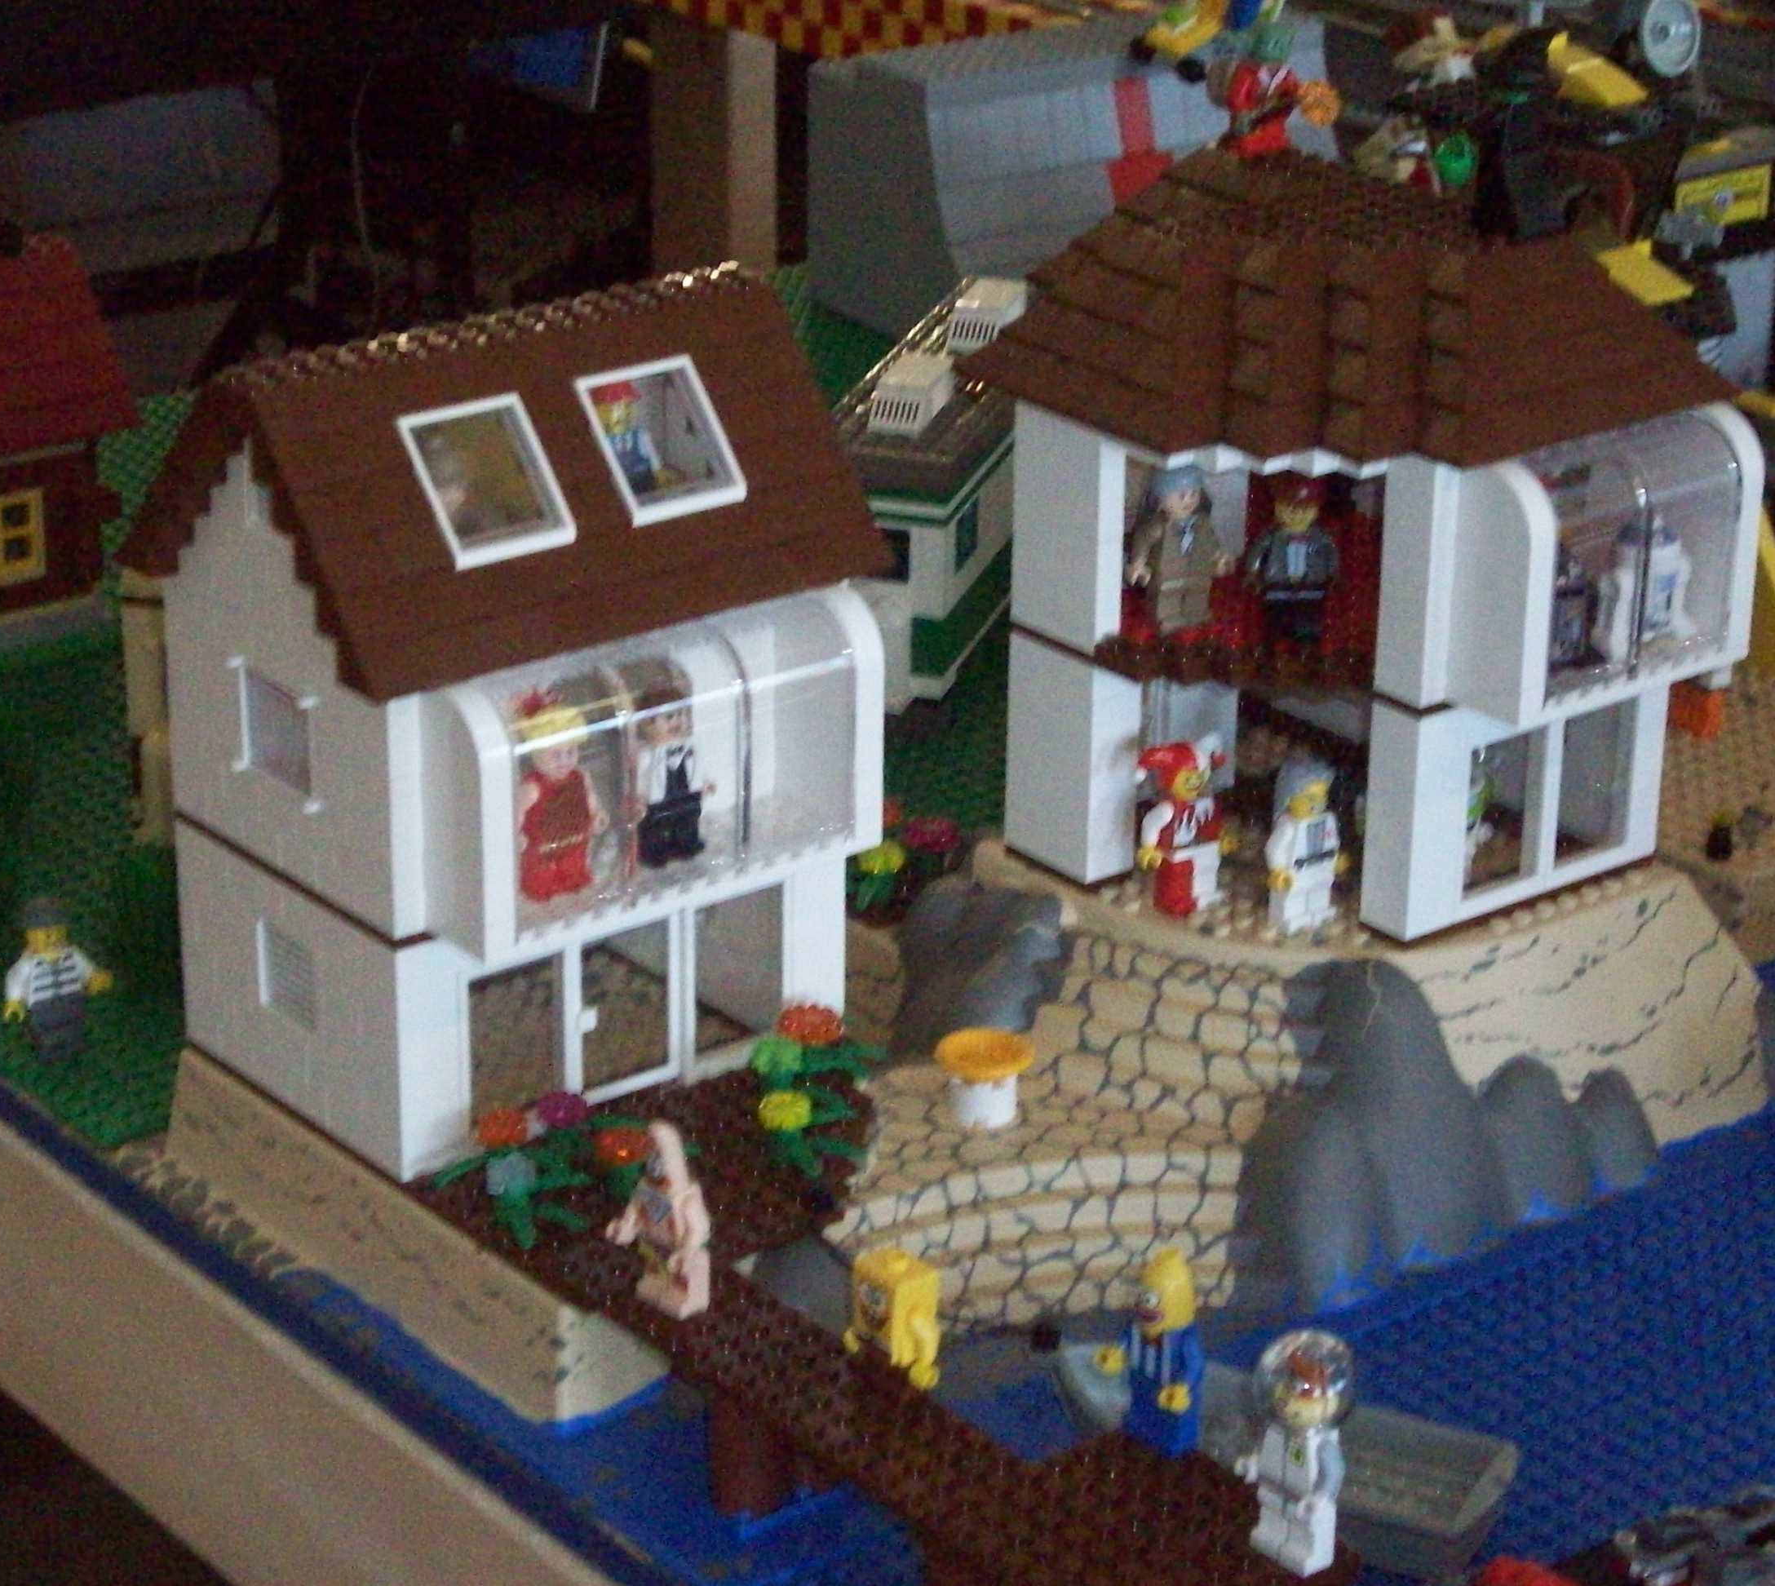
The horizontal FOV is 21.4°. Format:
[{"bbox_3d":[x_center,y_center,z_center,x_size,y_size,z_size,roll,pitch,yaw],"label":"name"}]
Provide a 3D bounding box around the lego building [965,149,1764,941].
[{"bbox_3d":[0.119,-0.062,1.154,0.144,0.170,0.136,-16,28,-36],"label":"lego building"}]

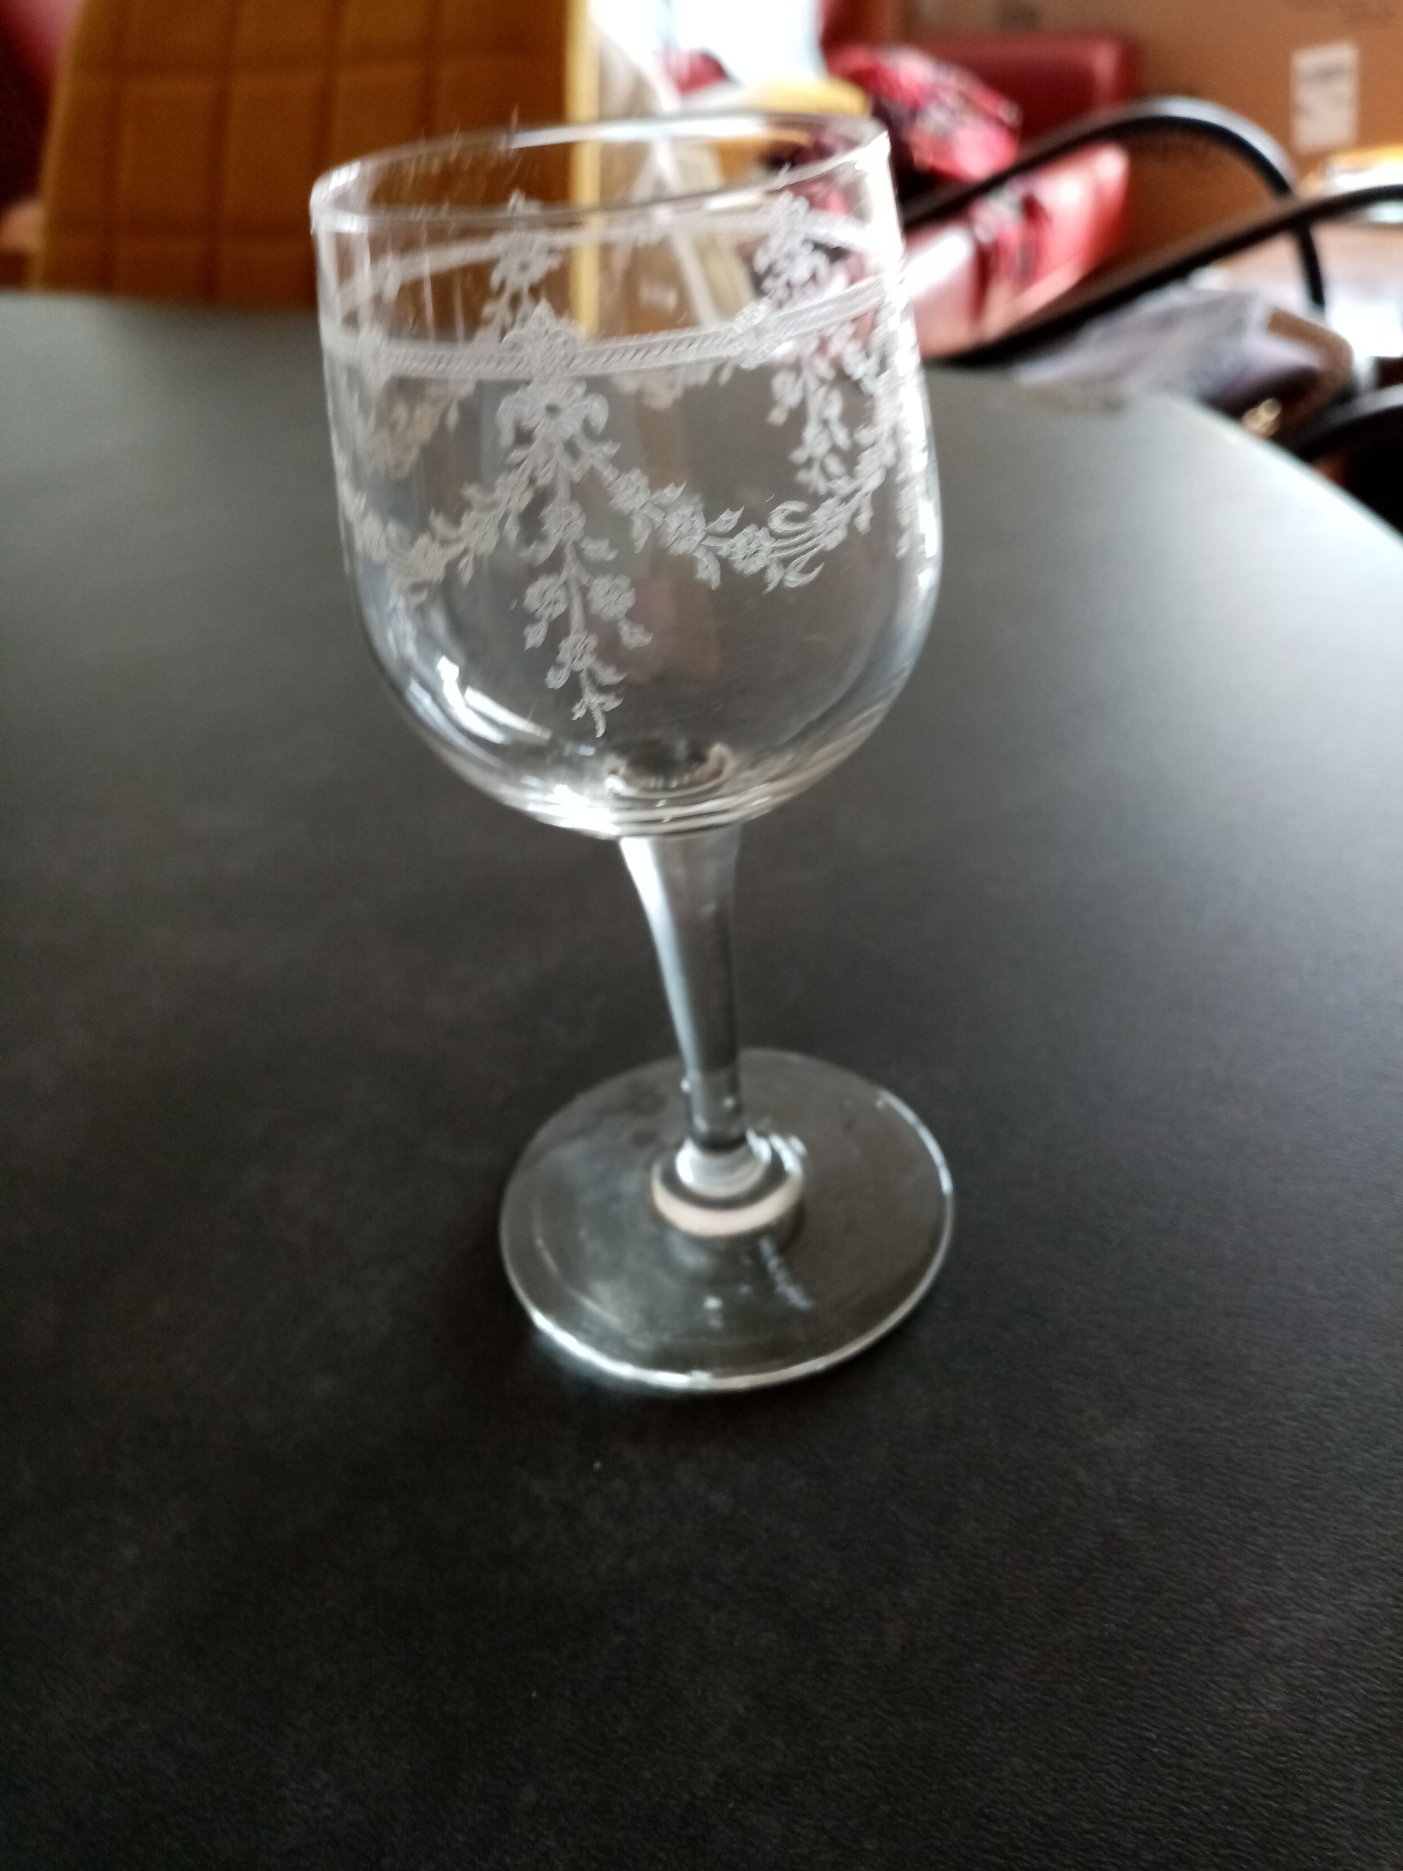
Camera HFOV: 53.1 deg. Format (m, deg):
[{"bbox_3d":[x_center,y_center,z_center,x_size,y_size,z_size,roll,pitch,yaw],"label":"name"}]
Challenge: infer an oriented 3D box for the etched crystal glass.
[{"bbox_3d":[-0.003,-0.016,0.169,0.067,0.138,0.067,-7,37,0],"label":"etched crystal glass"}]

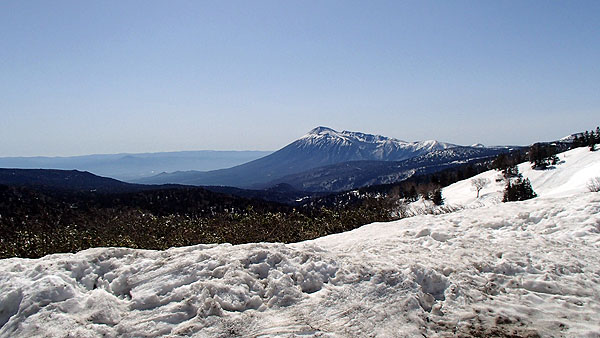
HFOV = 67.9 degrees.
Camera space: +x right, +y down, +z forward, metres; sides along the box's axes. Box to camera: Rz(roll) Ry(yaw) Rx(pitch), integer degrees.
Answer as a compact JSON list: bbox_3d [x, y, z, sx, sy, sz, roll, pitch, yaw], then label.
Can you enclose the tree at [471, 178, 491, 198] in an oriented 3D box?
[{"bbox_3d":[39.807,4.245,98.000,4.300,4.500,4.100,1,3,0],"label":"tree"}]

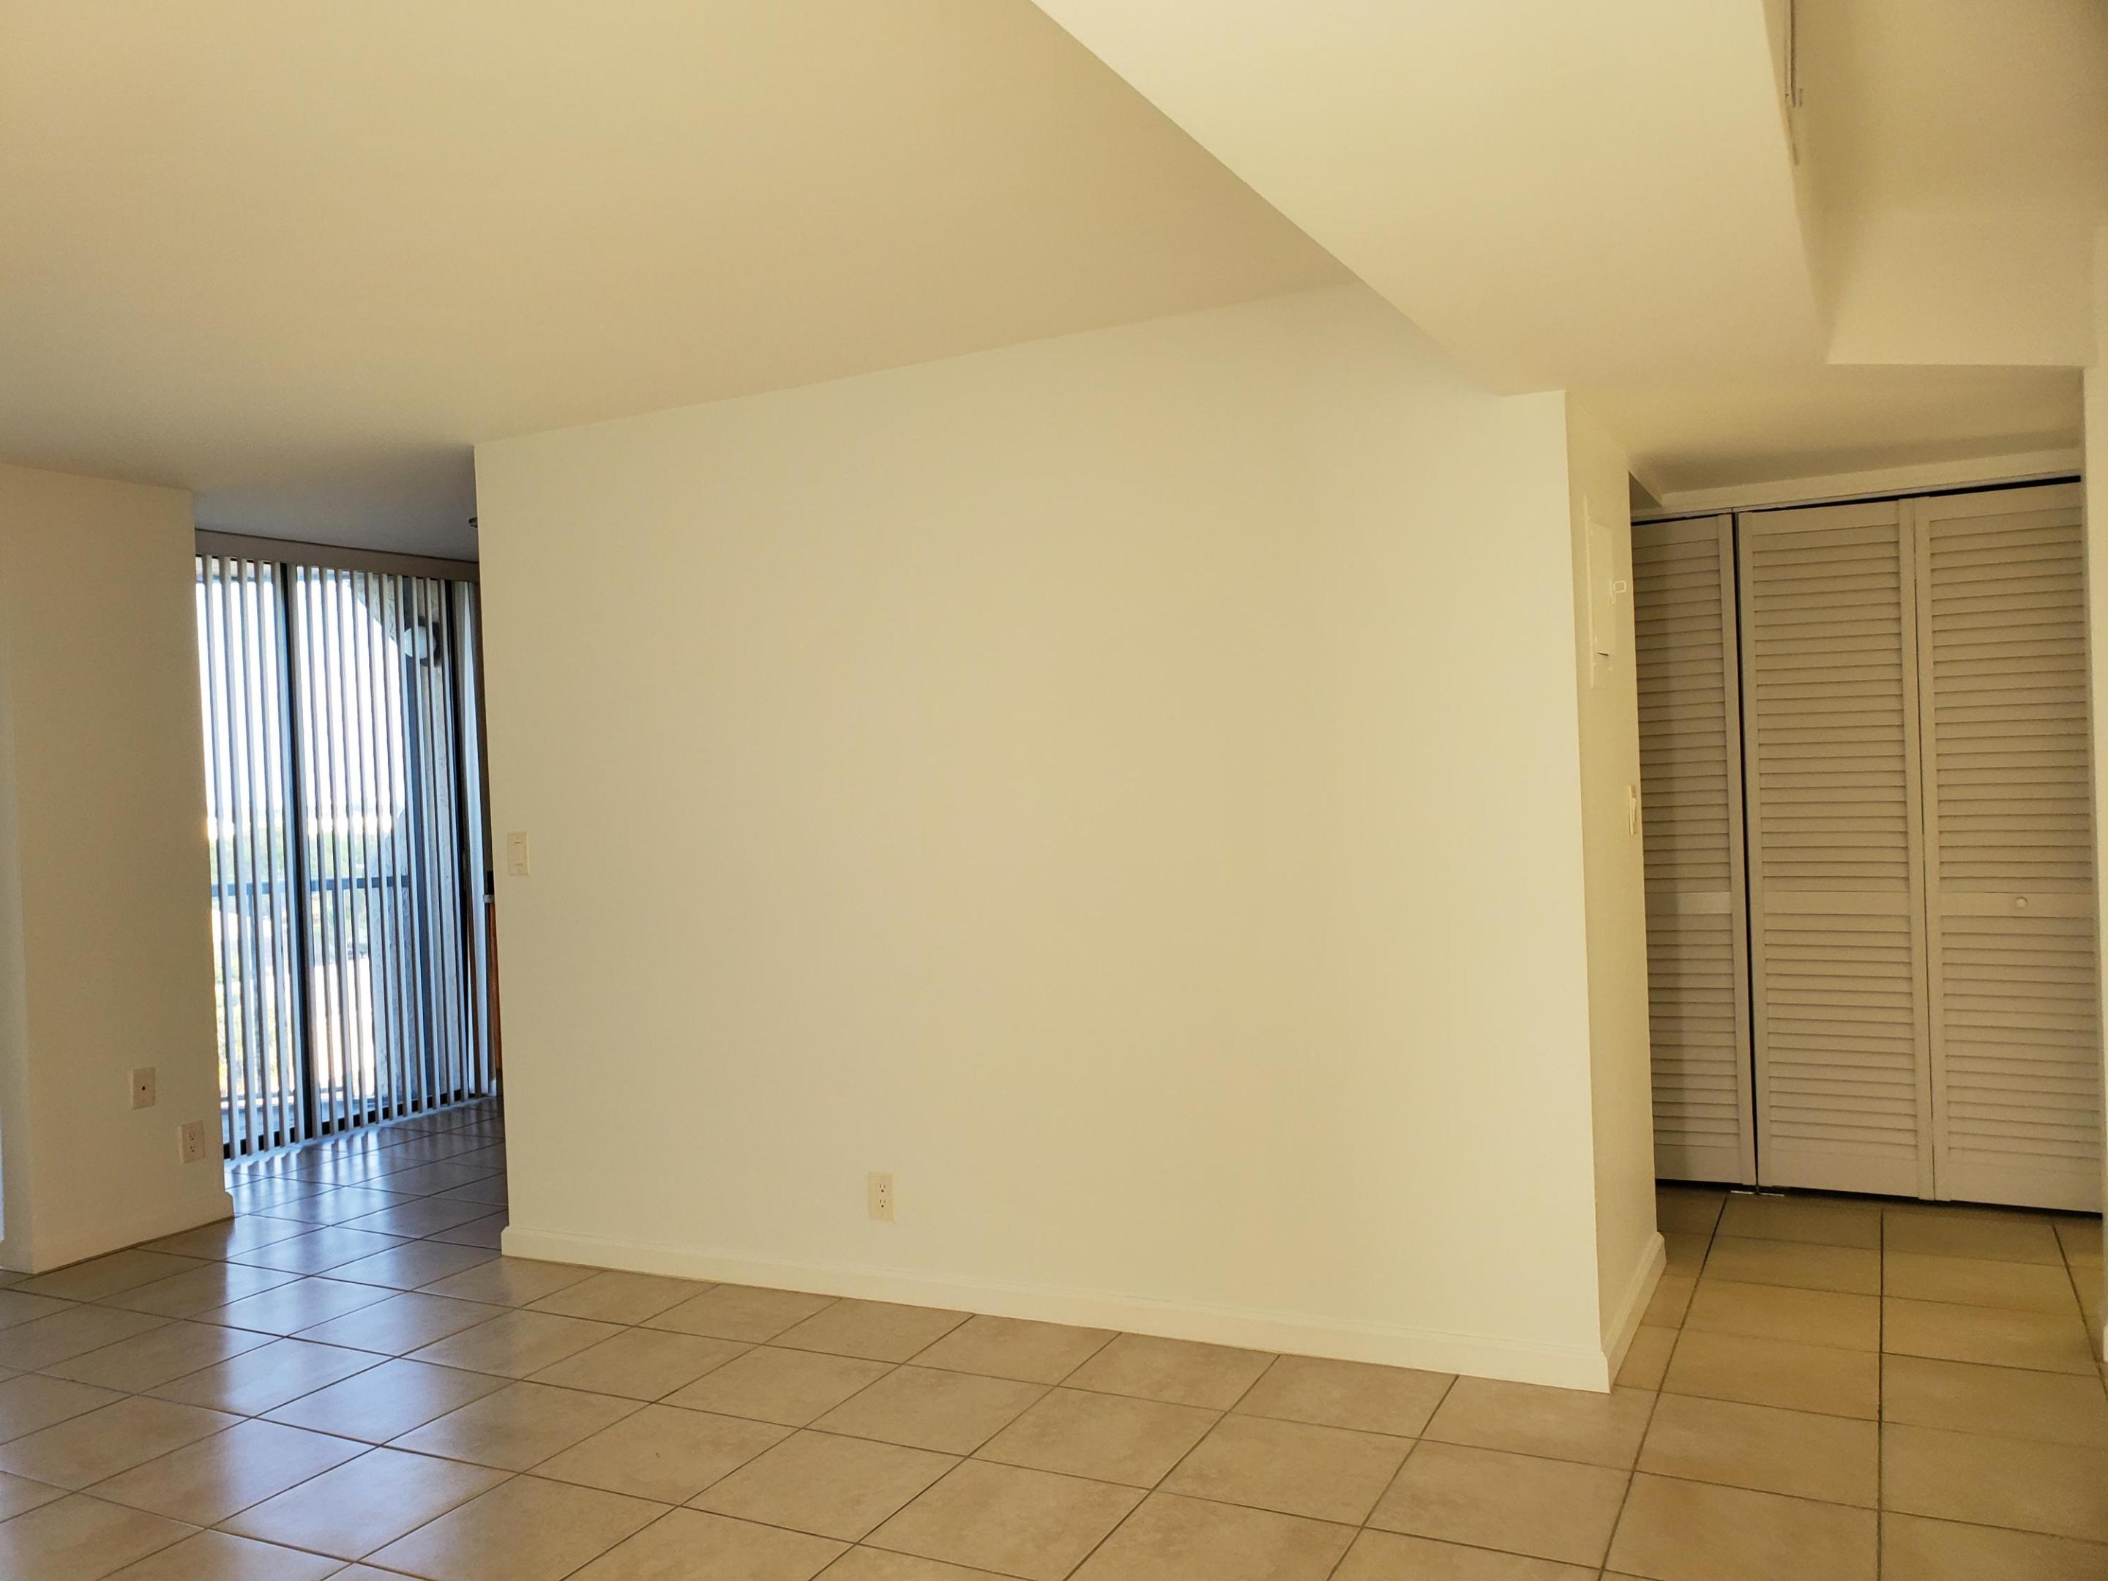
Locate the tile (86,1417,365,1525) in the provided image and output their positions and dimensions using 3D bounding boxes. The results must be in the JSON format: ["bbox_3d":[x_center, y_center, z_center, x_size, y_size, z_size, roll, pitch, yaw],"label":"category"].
[{"bbox_3d":[-1.726,1.428,3.324,0.407,0.011,0.395,-2,0,27],"label":"tile"}]

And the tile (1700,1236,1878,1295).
[{"bbox_3d":[1.920,1.235,4.111,0.400,0.010,0.392,-2,0,27],"label":"tile"}]

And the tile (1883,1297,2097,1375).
[{"bbox_3d":[2.095,1.238,3.586,0.402,0.012,0.402,-2,0,27],"label":"tile"}]

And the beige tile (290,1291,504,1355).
[{"bbox_3d":[-1.734,1.421,4.220,0.407,0.011,0.395,-2,0,27],"label":"beige tile"}]

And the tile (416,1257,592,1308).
[{"bbox_3d":[-1.527,1.388,4.463,0.400,0.010,0.344,-2,0,27],"label":"tile"}]

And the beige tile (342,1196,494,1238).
[{"bbox_3d":[-2.078,1.411,5.223,0.403,0.010,0.403,-2,0,27],"label":"beige tile"}]

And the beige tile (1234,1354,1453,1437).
[{"bbox_3d":[0.645,1.306,3.430,0.402,0.012,0.402,-2,0,27],"label":"beige tile"}]

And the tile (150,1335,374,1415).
[{"bbox_3d":[-1.895,1.421,3.829,0.402,0.012,0.402,-2,0,27],"label":"tile"}]

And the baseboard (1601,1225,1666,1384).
[{"bbox_3d":[1.404,1.234,3.808,0.015,0.088,0.946,-2,0,28],"label":"baseboard"}]

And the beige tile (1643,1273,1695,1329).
[{"bbox_3d":[1.536,1.277,3.944,0.095,0.010,0.403,-2,0,27],"label":"beige tile"}]

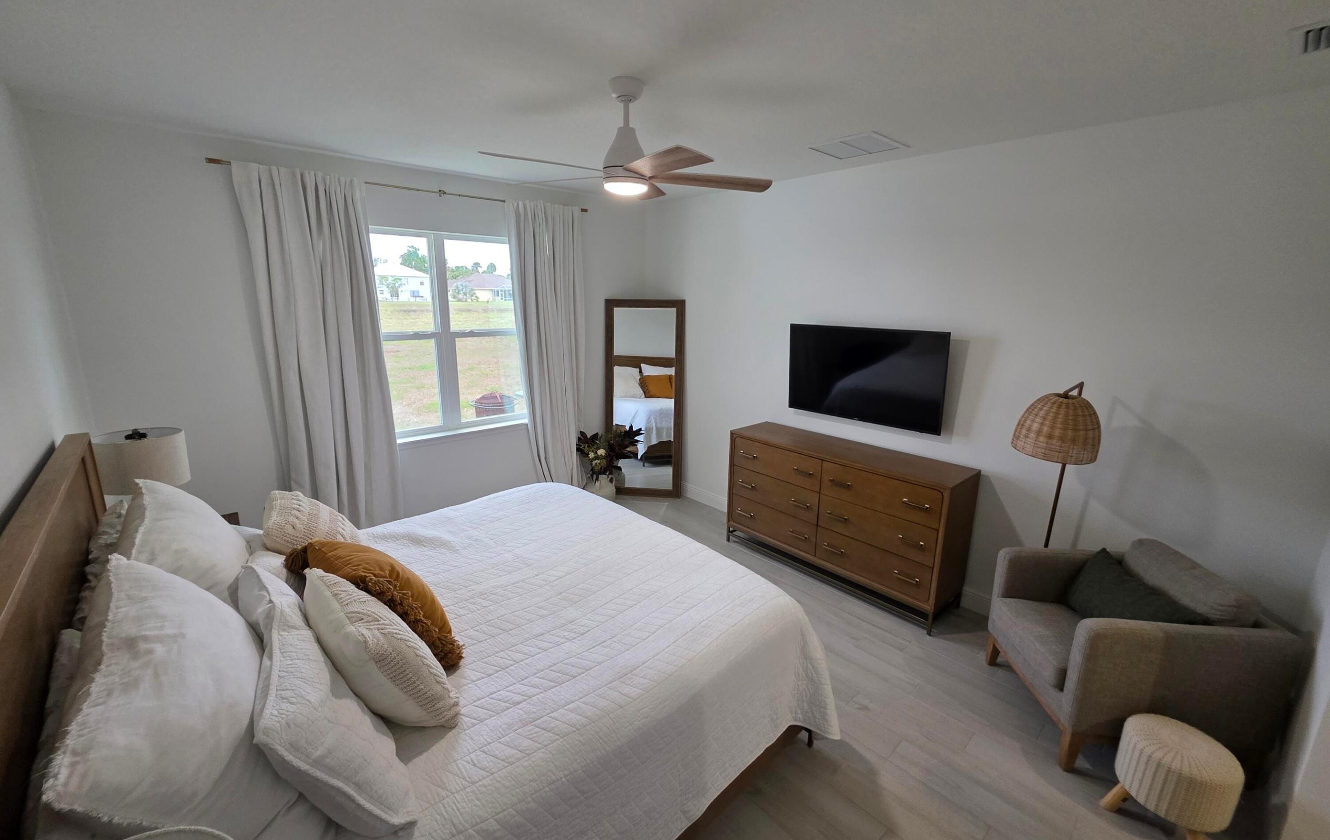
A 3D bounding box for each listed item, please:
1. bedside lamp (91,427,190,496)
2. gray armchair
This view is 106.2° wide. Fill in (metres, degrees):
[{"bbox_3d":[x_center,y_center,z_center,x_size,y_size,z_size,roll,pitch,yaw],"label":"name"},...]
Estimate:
[{"bbox_3d":[-2.605,0.391,2.561,0.330,0.660,0.330,-13,19,-41],"label":"bedside lamp"},{"bbox_3d":[2.157,1.045,2.384,0.770,0.869,0.690,1,14,4],"label":"gray armchair"}]

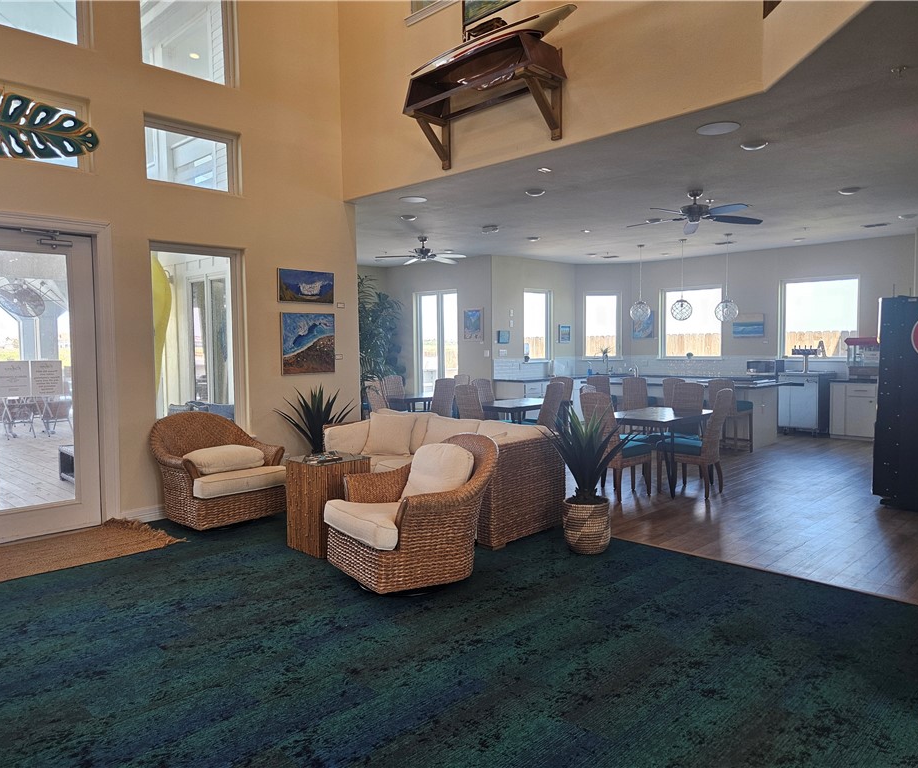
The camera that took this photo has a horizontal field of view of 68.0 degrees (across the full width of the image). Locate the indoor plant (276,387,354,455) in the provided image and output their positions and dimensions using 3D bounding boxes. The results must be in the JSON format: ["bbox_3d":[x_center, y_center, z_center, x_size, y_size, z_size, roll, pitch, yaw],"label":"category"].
[{"bbox_3d":[-1.431,0.566,6.715,0.800,1.100,0.800,-4,5,-45],"label":"indoor plant"}]

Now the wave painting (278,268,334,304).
[{"bbox_3d":[-1.547,-0.984,6.919,0.040,0.325,0.650,3,5,44],"label":"wave painting"}]

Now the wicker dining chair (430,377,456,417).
[{"bbox_3d":[-0.402,0.448,9.698,0.610,1.050,0.470,3,5,45],"label":"wicker dining chair"}]

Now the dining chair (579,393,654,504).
[{"bbox_3d":[1.543,0.596,6.728,0.610,1.050,0.470,-4,4,-42],"label":"dining chair"}]

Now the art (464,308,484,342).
[{"bbox_3d":[0.273,-1.046,12.121,0.460,0.580,0.040,3,5,44],"label":"art"}]

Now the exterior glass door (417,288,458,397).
[{"bbox_3d":[-0.407,-0.650,12.905,1.160,2.200,0.120,3,5,44],"label":"exterior glass door"}]

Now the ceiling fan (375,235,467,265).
[{"bbox_3d":[-0.517,-2.000,10.094,1.340,0.363,1.340,3,5,45],"label":"ceiling fan"}]

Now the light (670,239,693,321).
[{"bbox_3d":[3.521,-1.629,10.724,0.335,1.268,0.335,3,5,45],"label":"light"}]

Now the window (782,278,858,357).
[{"bbox_3d":[5.994,-1.098,11.378,1.190,1.290,0.100,3,5,45],"label":"window"}]

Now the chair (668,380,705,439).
[{"bbox_3d":[2.667,0.511,7.995,0.470,1.050,0.610,1,4,33],"label":"chair"}]

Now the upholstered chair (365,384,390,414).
[{"bbox_3d":[-0.929,0.451,9.257,0.610,1.030,0.470,-4,5,-45],"label":"upholstered chair"}]

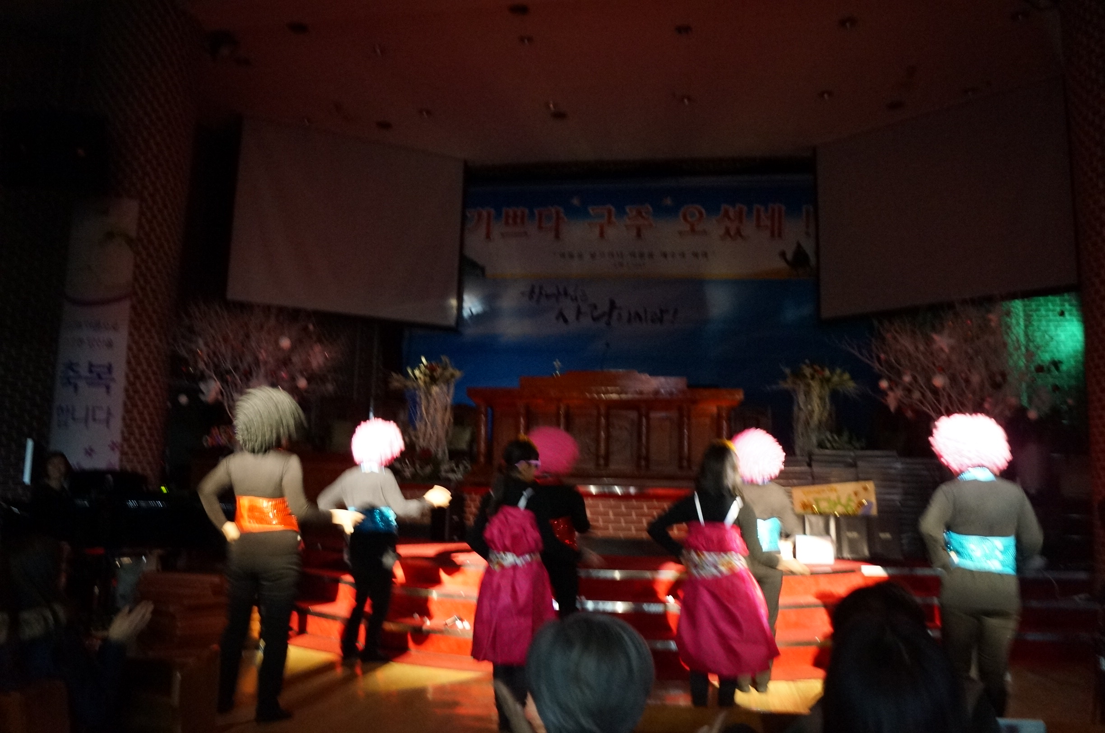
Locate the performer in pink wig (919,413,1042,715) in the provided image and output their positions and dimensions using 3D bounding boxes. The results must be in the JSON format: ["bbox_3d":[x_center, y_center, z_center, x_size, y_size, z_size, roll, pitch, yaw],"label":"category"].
[{"bbox_3d":[2.052,1.023,3.993,0.560,1.580,0.400,1,-6,0],"label":"performer in pink wig"}]

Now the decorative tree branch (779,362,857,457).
[{"bbox_3d":[2.974,0.563,9.300,0.820,1.200,0.720,1,-6,0],"label":"decorative tree branch"}]

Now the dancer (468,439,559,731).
[{"bbox_3d":[-0.177,1.120,4.180,0.460,1.494,0.460,-1,-7,18],"label":"dancer"}]

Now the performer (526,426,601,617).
[{"bbox_3d":[0.045,1.124,4.916,0.480,1.530,0.380,-5,-9,44],"label":"performer"}]

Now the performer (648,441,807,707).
[{"bbox_3d":[0.904,1.122,4.420,0.740,1.450,0.500,0,-6,9],"label":"performer"}]

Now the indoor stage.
[{"bbox_3d":[0.975,1.895,6.531,6.000,0.550,2.100,0,-7,7],"label":"indoor stage"}]

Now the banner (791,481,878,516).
[{"bbox_3d":[2.334,1.094,6.850,0.710,0.270,0.030,0,-6,6],"label":"banner"}]

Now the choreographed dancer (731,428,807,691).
[{"bbox_3d":[1.316,1.205,5.194,0.520,1.614,0.450,-1,-7,18],"label":"choreographed dancer"}]

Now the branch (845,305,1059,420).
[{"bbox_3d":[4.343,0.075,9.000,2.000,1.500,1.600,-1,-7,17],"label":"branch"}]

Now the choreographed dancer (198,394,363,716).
[{"bbox_3d":[-1.444,1.001,4.507,0.820,1.762,0.500,1,-7,0],"label":"choreographed dancer"}]

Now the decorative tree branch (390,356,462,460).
[{"bbox_3d":[-1.299,0.435,8.500,0.750,1.080,0.650,0,-7,8],"label":"decorative tree branch"}]

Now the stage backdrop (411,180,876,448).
[{"bbox_3d":[1.070,-0.639,10.200,5.650,3.400,0.150,0,-7,8],"label":"stage backdrop"}]

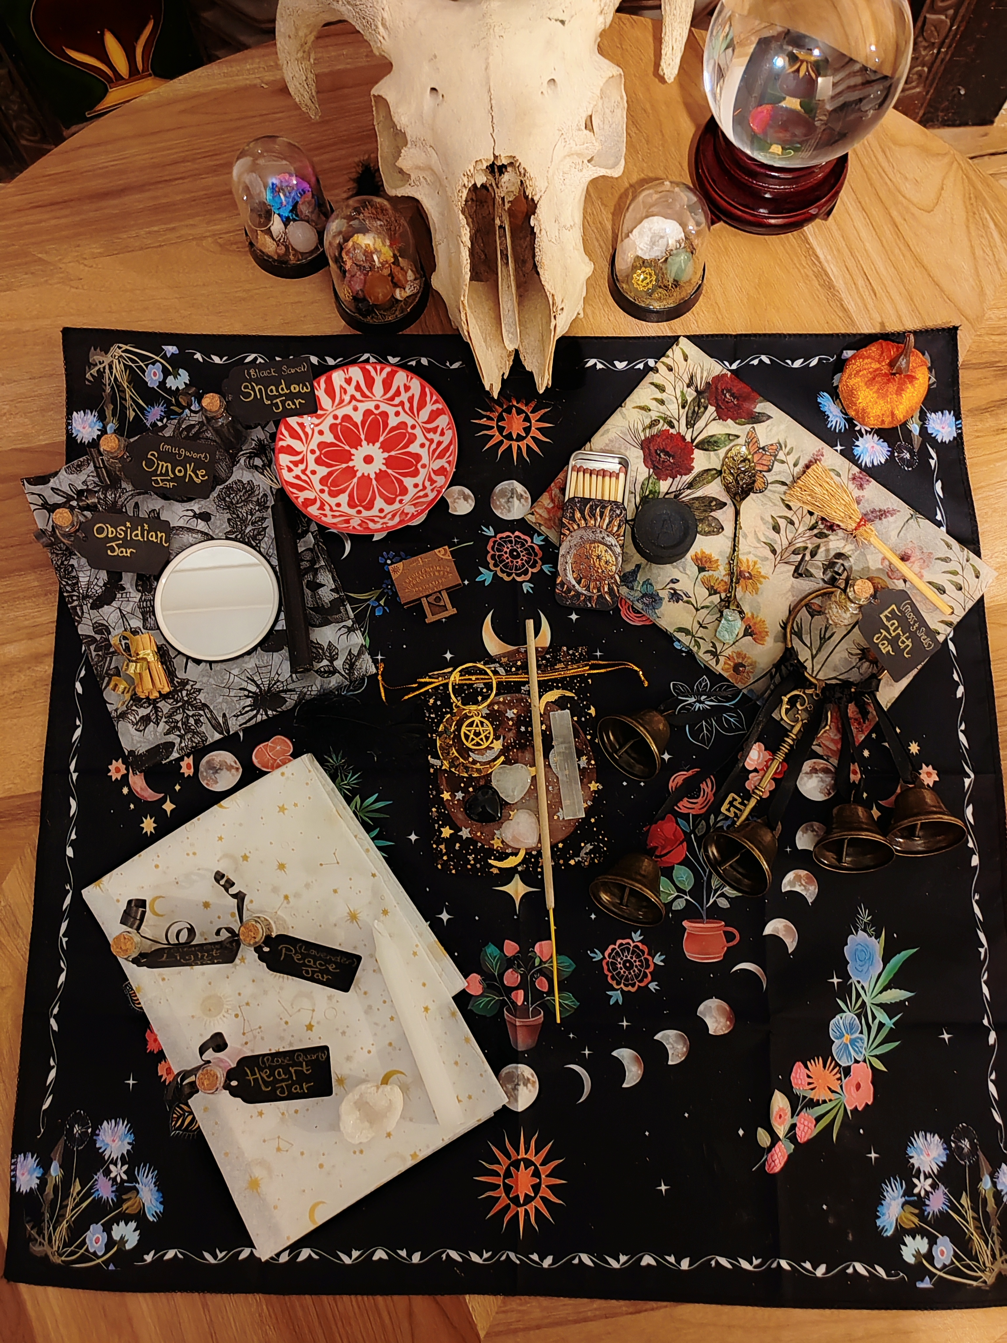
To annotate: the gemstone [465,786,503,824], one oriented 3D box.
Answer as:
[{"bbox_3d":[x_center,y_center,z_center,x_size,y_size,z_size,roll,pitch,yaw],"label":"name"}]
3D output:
[{"bbox_3d":[-0.010,0.070,0.553,0.020,0.010,0.020,44,85,7],"label":"gemstone"}]

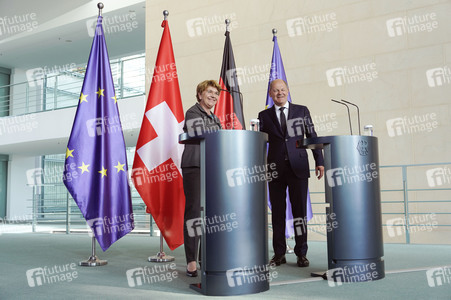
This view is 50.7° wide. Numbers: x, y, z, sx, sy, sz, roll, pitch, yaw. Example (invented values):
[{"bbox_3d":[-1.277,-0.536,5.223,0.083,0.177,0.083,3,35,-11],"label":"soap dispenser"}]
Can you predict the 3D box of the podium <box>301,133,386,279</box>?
[{"bbox_3d":[0.930,0.454,3.777,0.500,1.070,0.540,1,-6,-21],"label":"podium"}]

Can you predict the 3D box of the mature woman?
[{"bbox_3d":[-0.184,0.218,3.998,0.460,1.621,0.360,3,-7,-38],"label":"mature woman"}]

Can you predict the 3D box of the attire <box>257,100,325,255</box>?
[{"bbox_3d":[0.603,0.264,4.435,0.576,1.427,0.360,-2,-6,12],"label":"attire"}]

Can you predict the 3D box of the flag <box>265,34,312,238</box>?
[{"bbox_3d":[0.743,-0.185,5.615,0.586,2.426,0.330,1,-6,-17],"label":"flag"}]

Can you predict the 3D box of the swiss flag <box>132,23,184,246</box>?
[{"bbox_3d":[-0.668,-0.182,5.004,0.620,2.439,0.340,1,-6,-19],"label":"swiss flag"}]

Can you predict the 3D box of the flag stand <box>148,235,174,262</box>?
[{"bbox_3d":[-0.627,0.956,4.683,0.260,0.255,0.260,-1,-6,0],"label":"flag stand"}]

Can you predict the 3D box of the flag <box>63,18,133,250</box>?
[{"bbox_3d":[-1.288,-0.197,4.825,0.730,2.395,0.340,1,-6,-19],"label":"flag"}]

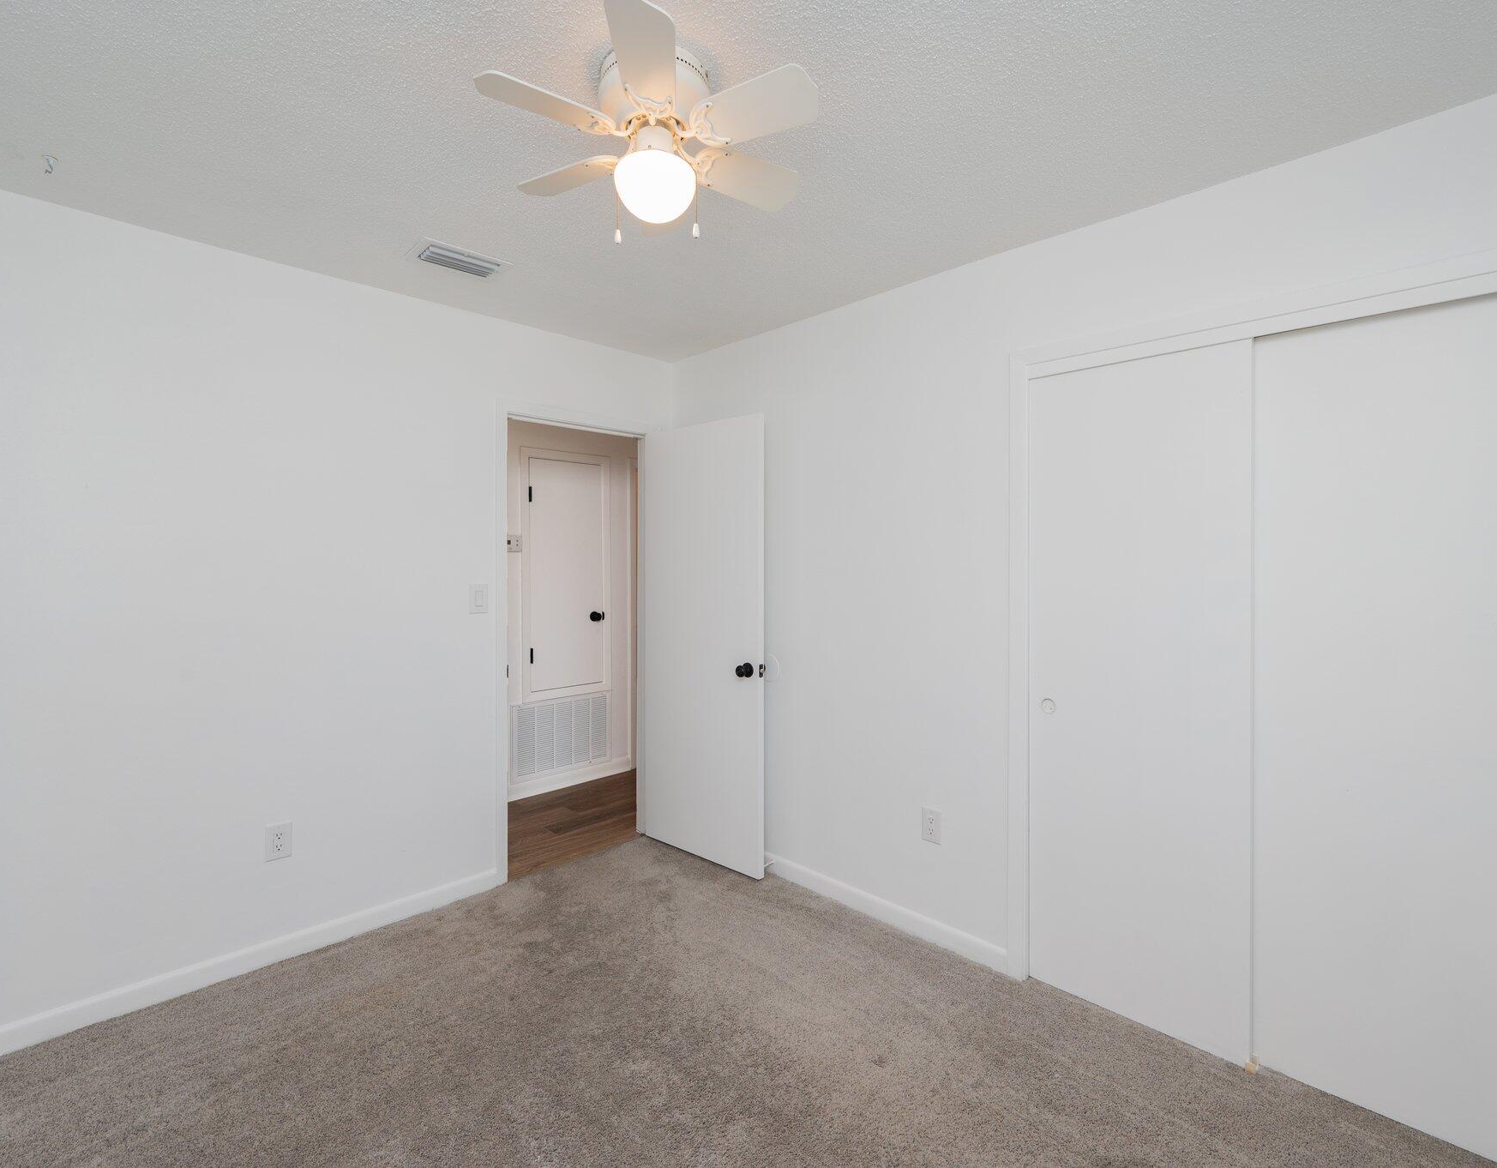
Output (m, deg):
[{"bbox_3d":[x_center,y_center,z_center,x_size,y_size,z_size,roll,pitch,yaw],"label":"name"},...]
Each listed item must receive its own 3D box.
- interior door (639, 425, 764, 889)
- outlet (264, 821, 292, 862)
[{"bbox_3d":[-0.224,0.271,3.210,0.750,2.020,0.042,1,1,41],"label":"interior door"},{"bbox_3d":[-1.627,0.895,2.365,0.074,0.119,0.010,-1,1,-44],"label":"outlet"}]

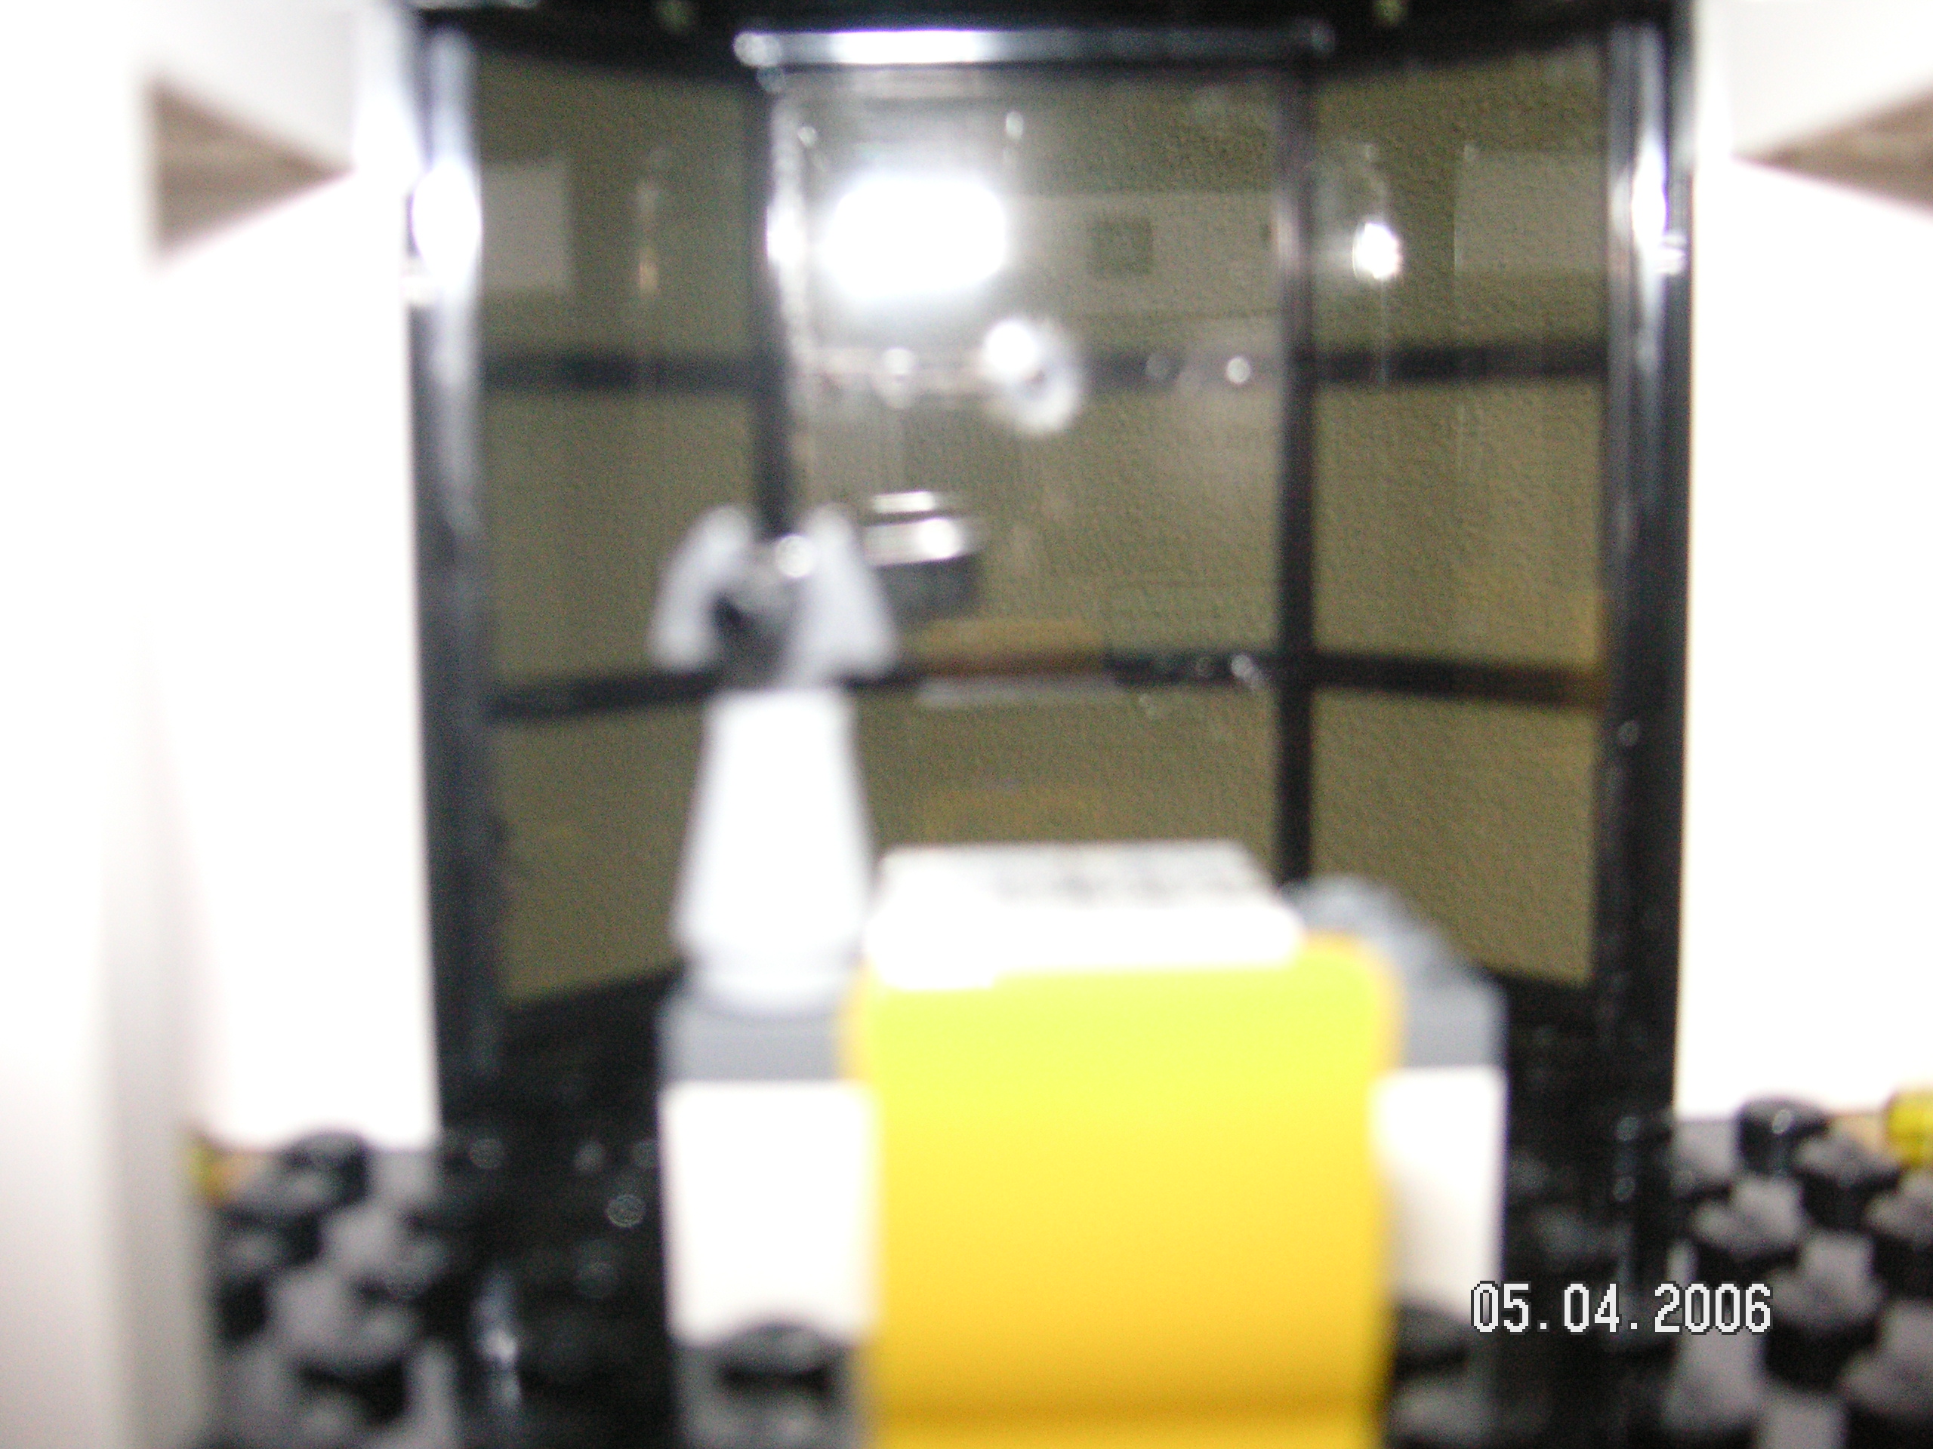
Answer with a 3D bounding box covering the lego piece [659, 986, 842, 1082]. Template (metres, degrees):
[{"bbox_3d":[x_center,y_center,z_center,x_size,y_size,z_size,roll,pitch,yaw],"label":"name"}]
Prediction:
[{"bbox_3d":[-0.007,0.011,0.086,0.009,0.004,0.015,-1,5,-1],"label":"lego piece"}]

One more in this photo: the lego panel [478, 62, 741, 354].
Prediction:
[{"bbox_3d":[-0.020,-0.029,0.115,0.016,0.016,0.001,-5,7,-36],"label":"lego panel"}]

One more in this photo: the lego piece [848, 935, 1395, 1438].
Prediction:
[{"bbox_3d":[0.005,0.015,0.071,0.016,0.018,0.016,-1,5,-1],"label":"lego piece"}]

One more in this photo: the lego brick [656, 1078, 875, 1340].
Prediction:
[{"bbox_3d":[-0.007,0.018,0.085,0.008,0.010,0.012,-1,5,-1],"label":"lego brick"}]

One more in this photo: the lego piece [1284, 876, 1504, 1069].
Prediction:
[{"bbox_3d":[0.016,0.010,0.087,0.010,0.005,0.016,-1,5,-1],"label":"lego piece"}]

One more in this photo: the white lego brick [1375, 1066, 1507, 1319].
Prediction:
[{"bbox_3d":[0.017,0.018,0.086,0.008,0.010,0.012,-1,5,-1],"label":"white lego brick"}]

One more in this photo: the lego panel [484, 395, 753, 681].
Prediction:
[{"bbox_3d":[-0.019,-0.011,0.117,0.016,0.016,0.001,-5,7,-36],"label":"lego panel"}]

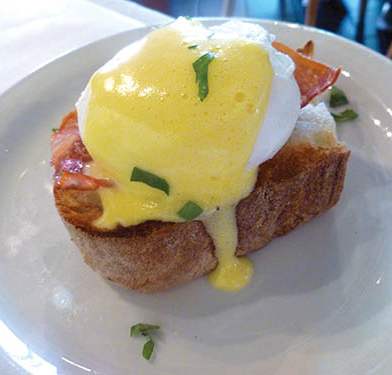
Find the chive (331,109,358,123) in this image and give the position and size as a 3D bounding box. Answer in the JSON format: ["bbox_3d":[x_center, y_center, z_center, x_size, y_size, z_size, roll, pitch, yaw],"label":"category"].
[{"bbox_3d":[0.083,-0.041,0.228,0.016,0.004,0.007,-13,50,-5],"label":"chive"}]

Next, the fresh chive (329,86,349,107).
[{"bbox_3d":[0.083,-0.053,0.236,0.011,0.004,0.011,-7,49,0],"label":"fresh chive"}]

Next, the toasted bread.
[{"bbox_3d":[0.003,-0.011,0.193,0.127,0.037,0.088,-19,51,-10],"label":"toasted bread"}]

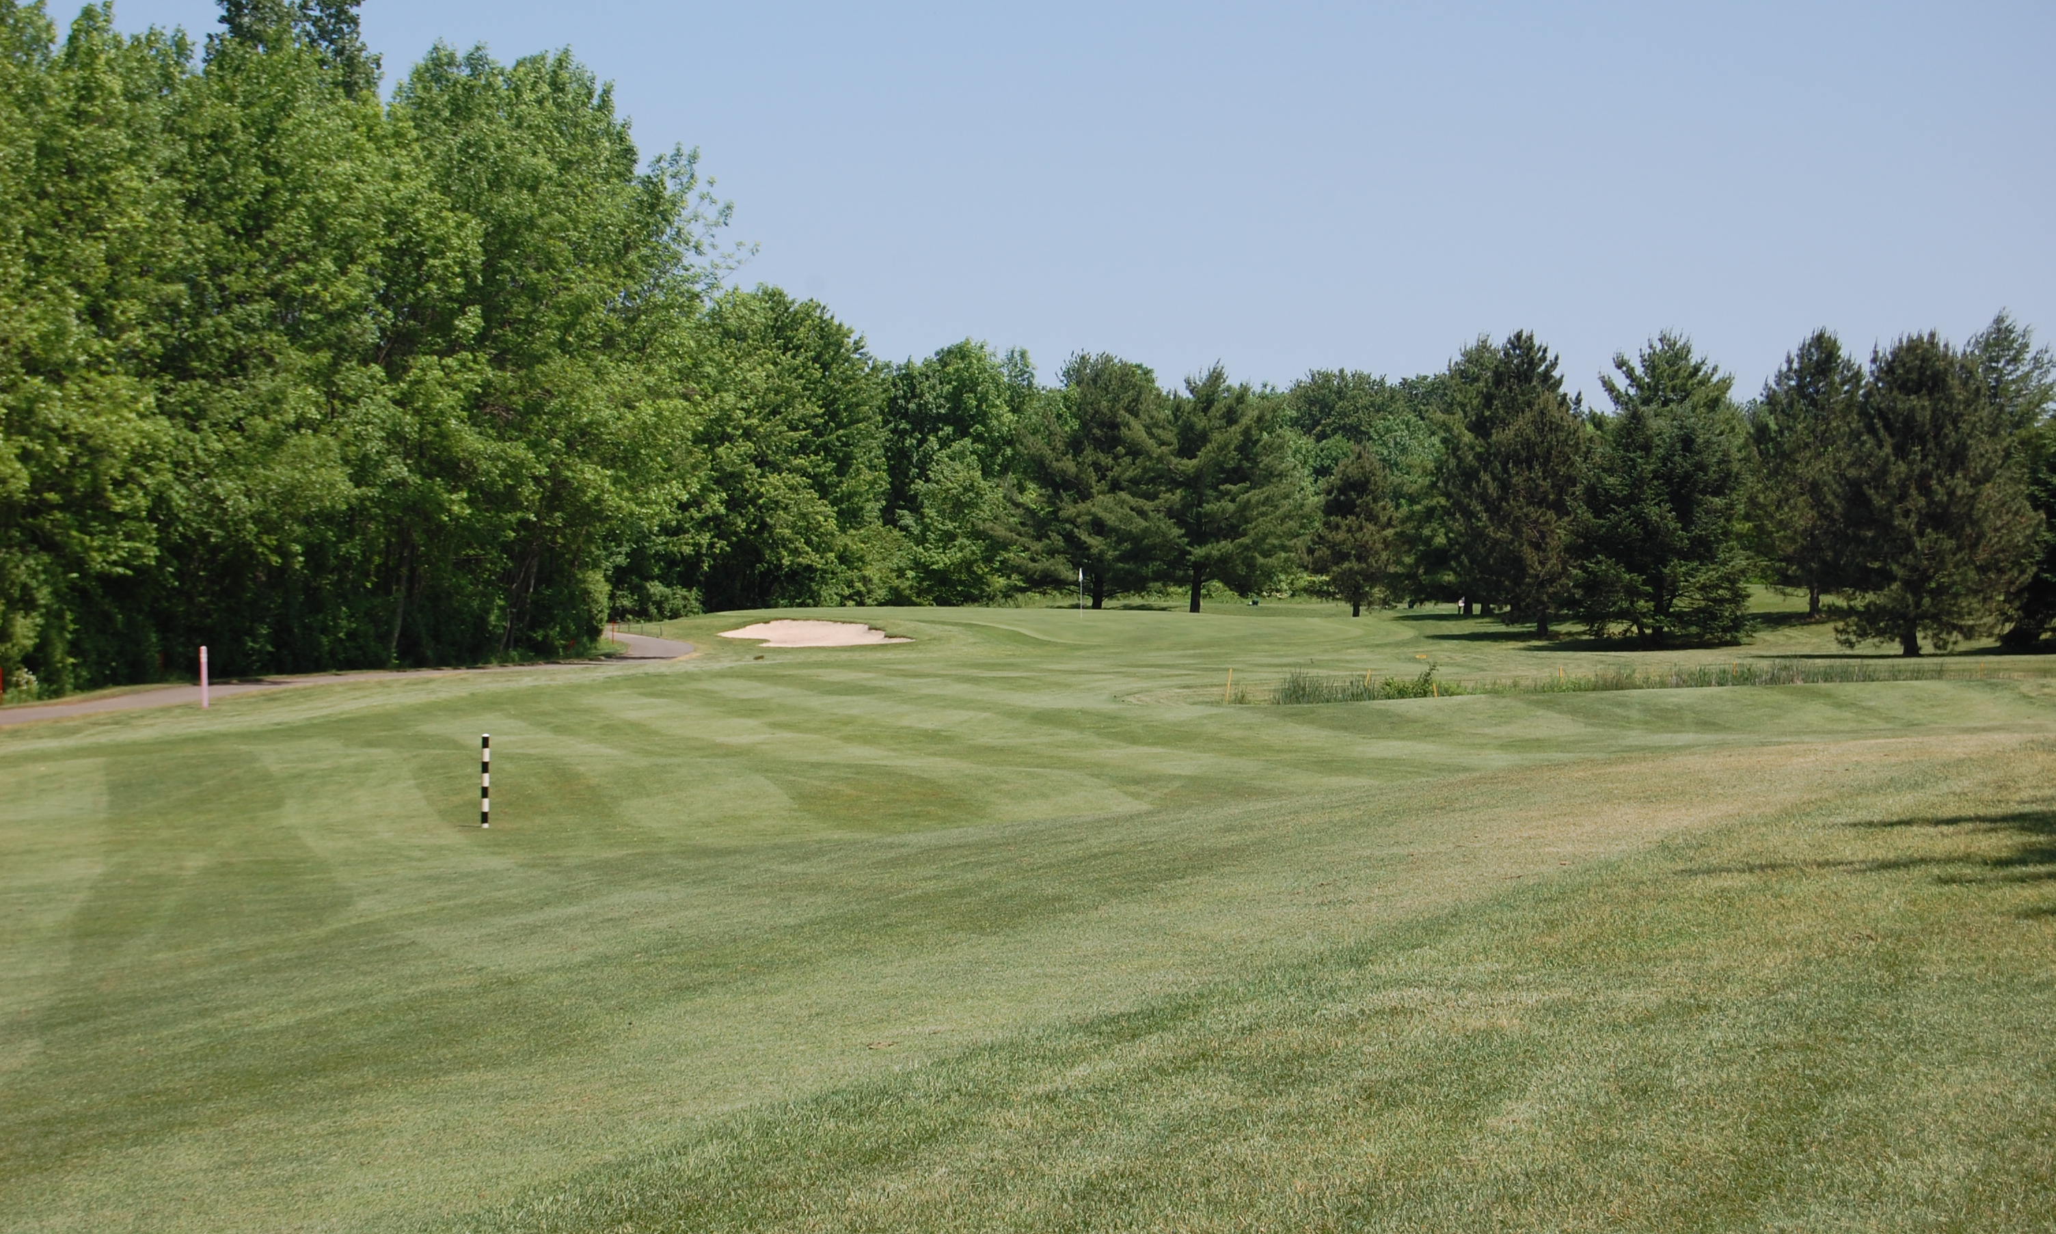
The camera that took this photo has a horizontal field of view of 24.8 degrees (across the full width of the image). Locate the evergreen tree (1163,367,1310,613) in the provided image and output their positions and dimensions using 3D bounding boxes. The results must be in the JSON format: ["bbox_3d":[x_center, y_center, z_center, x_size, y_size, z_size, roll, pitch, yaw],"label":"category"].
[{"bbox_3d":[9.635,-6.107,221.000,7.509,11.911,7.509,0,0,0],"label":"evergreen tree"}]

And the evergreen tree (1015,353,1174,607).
[{"bbox_3d":[3.142,-6.556,226.000,7.755,12.491,7.755,0,0,0],"label":"evergreen tree"}]

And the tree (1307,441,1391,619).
[{"bbox_3d":[15.015,-3.986,216.000,4.069,8.045,4.069,0,0,0],"label":"tree"}]

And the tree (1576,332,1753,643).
[{"bbox_3d":[25.862,-5.185,190.000,7.031,12.719,7.031,0,0,0],"label":"tree"}]

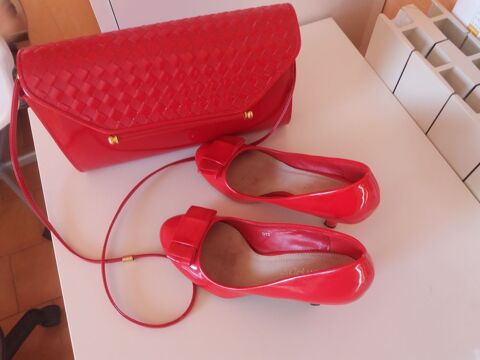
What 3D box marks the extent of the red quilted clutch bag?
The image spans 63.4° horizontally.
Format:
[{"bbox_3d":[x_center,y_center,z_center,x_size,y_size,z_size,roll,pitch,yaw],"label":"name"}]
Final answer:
[{"bbox_3d":[-0.078,-0.113,0.466,0.289,0.157,0.076,-14,61,-7],"label":"red quilted clutch bag"}]

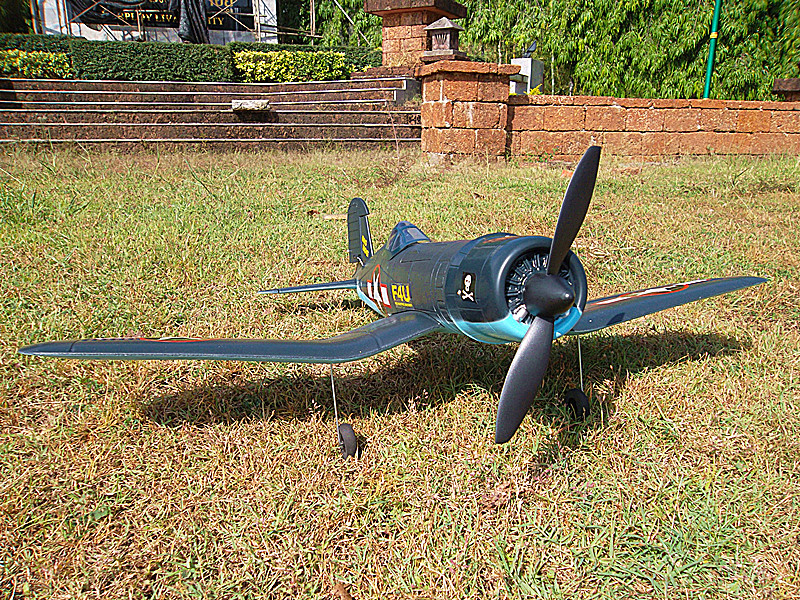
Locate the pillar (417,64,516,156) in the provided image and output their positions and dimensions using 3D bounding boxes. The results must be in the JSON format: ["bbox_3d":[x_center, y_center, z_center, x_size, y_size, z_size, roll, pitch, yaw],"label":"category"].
[{"bbox_3d":[0.665,-1.945,6.454,0.800,0.890,0.800,-4,16,-15],"label":"pillar"}]

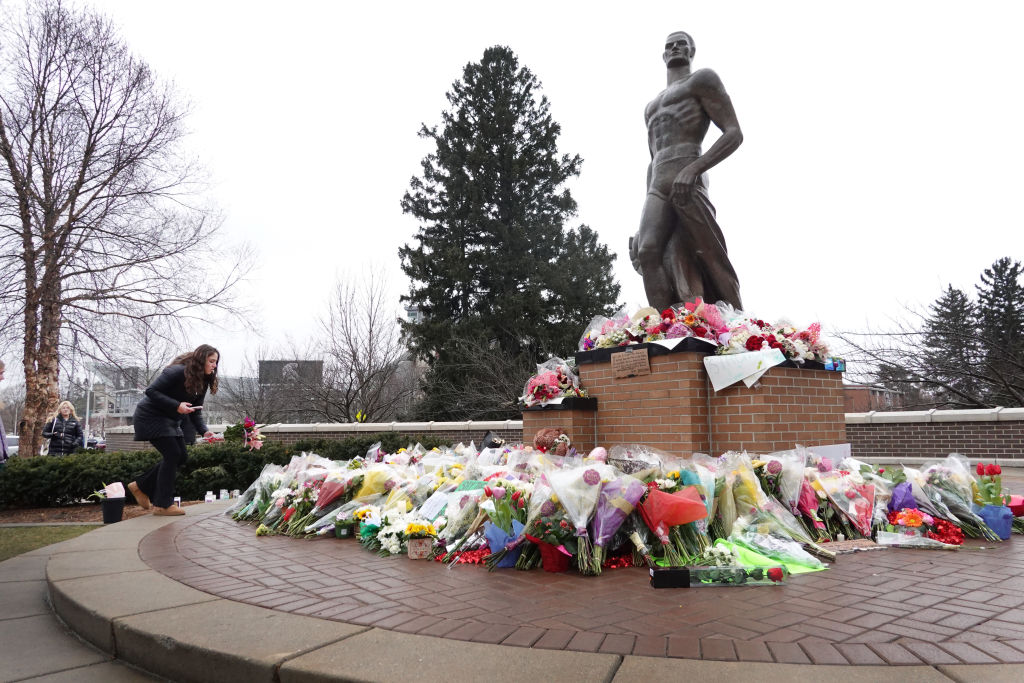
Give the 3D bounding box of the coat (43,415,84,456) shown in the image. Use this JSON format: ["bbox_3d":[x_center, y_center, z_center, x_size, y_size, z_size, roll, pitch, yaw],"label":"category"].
[{"bbox_3d":[-6.217,1.347,10.215,0.560,0.660,0.340,4,-8,-32],"label":"coat"}]

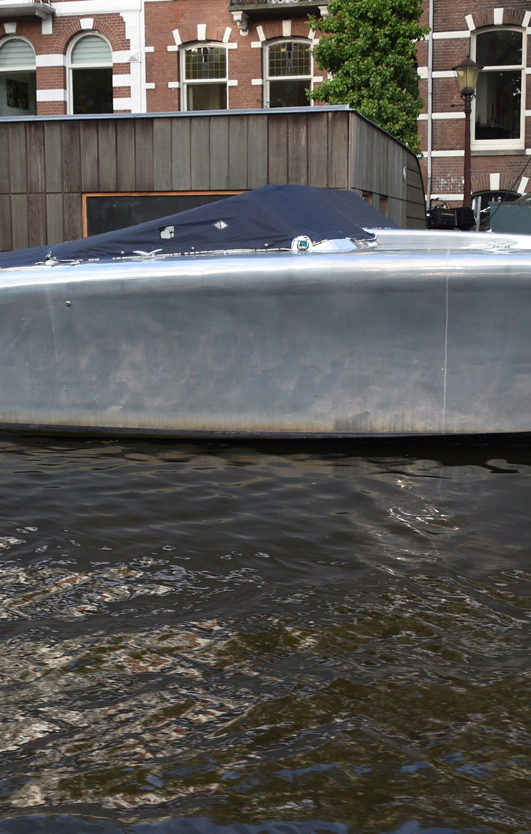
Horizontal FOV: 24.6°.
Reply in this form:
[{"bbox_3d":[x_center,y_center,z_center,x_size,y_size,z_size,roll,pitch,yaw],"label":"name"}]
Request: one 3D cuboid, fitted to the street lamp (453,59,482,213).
[{"bbox_3d":[4.052,-5.213,24.591,0.600,3.987,0.600,2,9,15],"label":"street lamp"}]

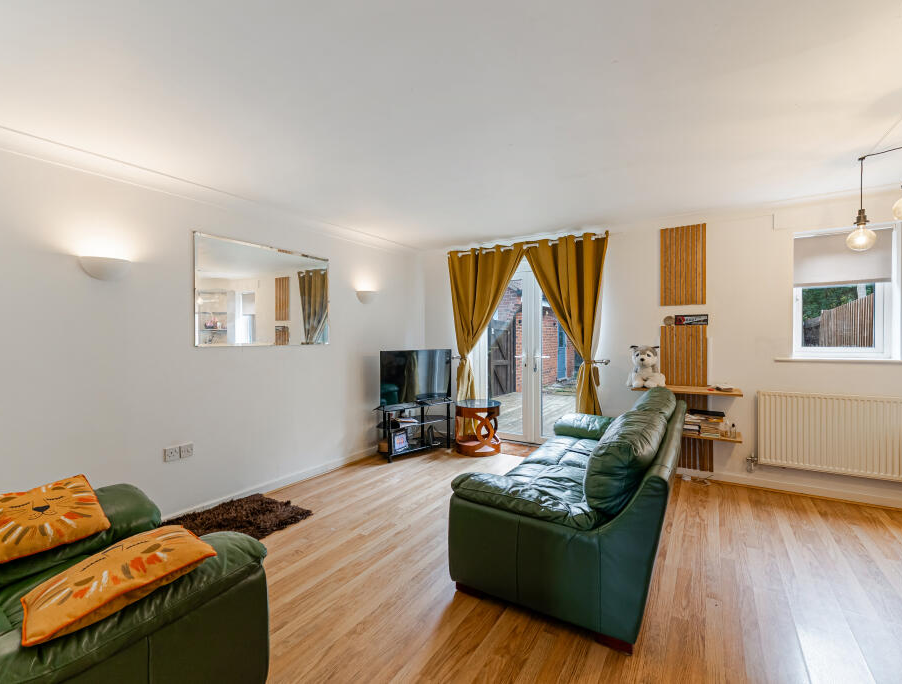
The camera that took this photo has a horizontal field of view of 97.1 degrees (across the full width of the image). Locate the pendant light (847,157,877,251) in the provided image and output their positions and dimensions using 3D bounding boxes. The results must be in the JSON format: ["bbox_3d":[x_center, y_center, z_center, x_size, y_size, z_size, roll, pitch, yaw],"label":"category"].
[{"bbox_3d":[2.506,-0.844,2.431,0.130,0.570,0.130,0,1,33],"label":"pendant light"}]

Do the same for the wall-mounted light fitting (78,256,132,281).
[{"bbox_3d":[-2.052,-0.433,2.390,0.109,0.123,0.251,0,1,33],"label":"wall-mounted light fitting"}]

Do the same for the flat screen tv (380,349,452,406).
[{"bbox_3d":[-0.376,0.404,4.547,0.960,0.610,0.090,-1,1,-39],"label":"flat screen tv"}]

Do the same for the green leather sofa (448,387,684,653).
[{"bbox_3d":[0.957,0.827,2.656,0.998,0.858,2.061,0,1,32],"label":"green leather sofa"}]

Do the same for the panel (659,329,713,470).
[{"bbox_3d":[2.159,0.509,3.680,0.388,1.323,0.026,0,1,33],"label":"panel"}]

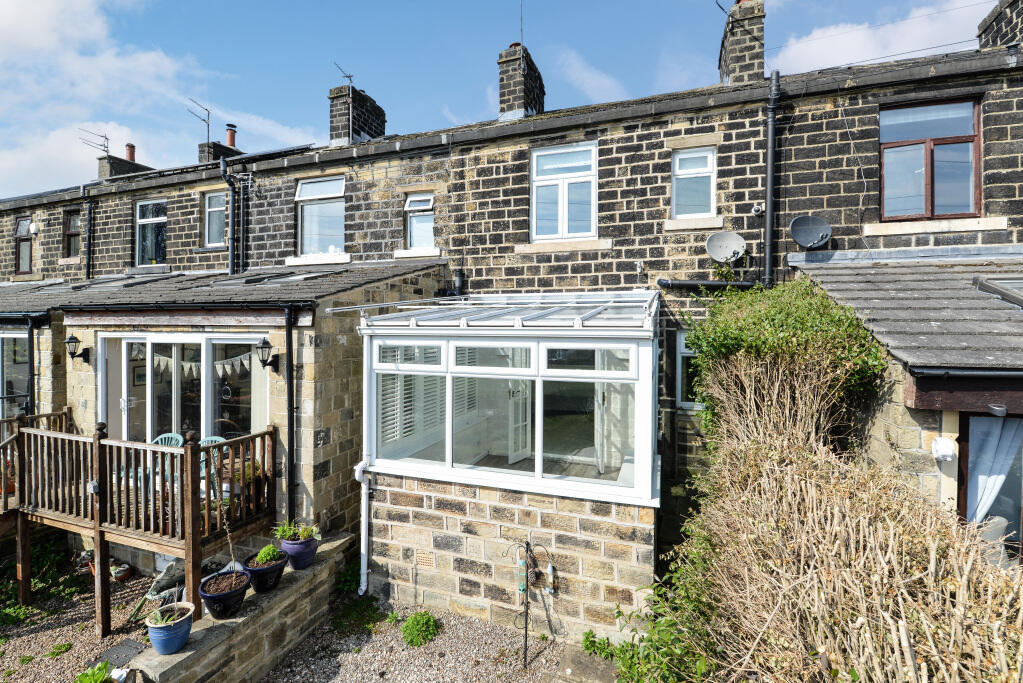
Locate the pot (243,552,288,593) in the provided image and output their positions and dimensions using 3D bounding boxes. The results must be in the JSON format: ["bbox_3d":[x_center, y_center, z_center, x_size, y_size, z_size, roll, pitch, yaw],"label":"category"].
[{"bbox_3d":[-2.189,2.063,3.806,0.346,0.215,0.346,0,1,0],"label":"pot"}]

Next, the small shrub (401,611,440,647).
[{"bbox_3d":[-0.925,2.993,4.508,0.353,0.235,0.314,1,1,17],"label":"small shrub"}]

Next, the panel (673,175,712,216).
[{"bbox_3d":[2.864,-2.290,6.718,0.549,0.637,0.029,1,1,17],"label":"panel"}]

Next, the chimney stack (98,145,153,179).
[{"bbox_3d":[-13.235,-6.143,14.842,0.562,1.400,1.529,1,2,17],"label":"chimney stack"}]

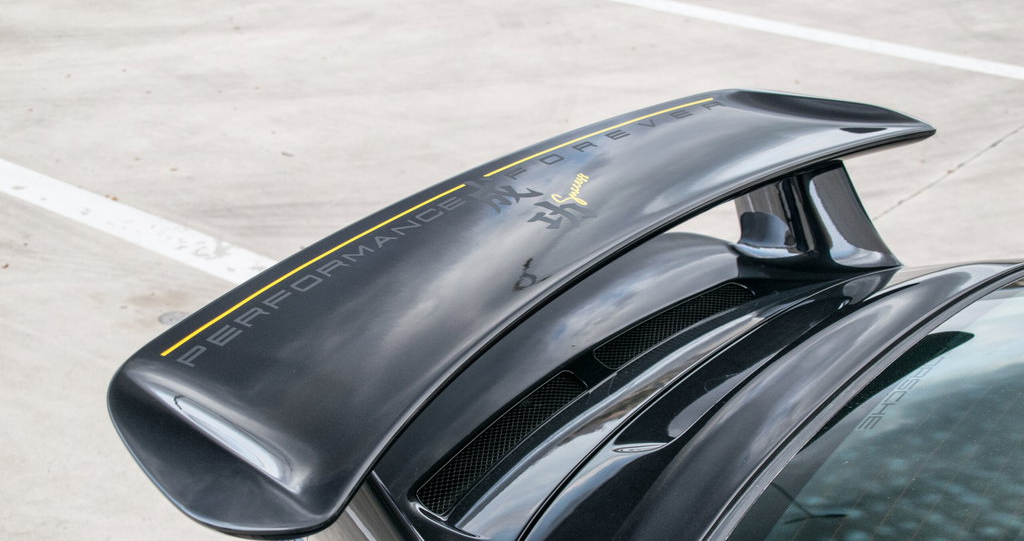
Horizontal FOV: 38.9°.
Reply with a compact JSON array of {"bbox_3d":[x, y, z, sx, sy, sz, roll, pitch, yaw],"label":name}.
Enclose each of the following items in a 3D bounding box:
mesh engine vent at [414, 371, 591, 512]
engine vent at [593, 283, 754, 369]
[{"bbox_3d":[-0.006,0.189,1.654,0.055,0.030,0.320,29,34,20],"label":"mesh engine vent"},{"bbox_3d":[0.220,0.068,1.938,0.055,0.030,0.320,36,37,28],"label":"engine vent"}]

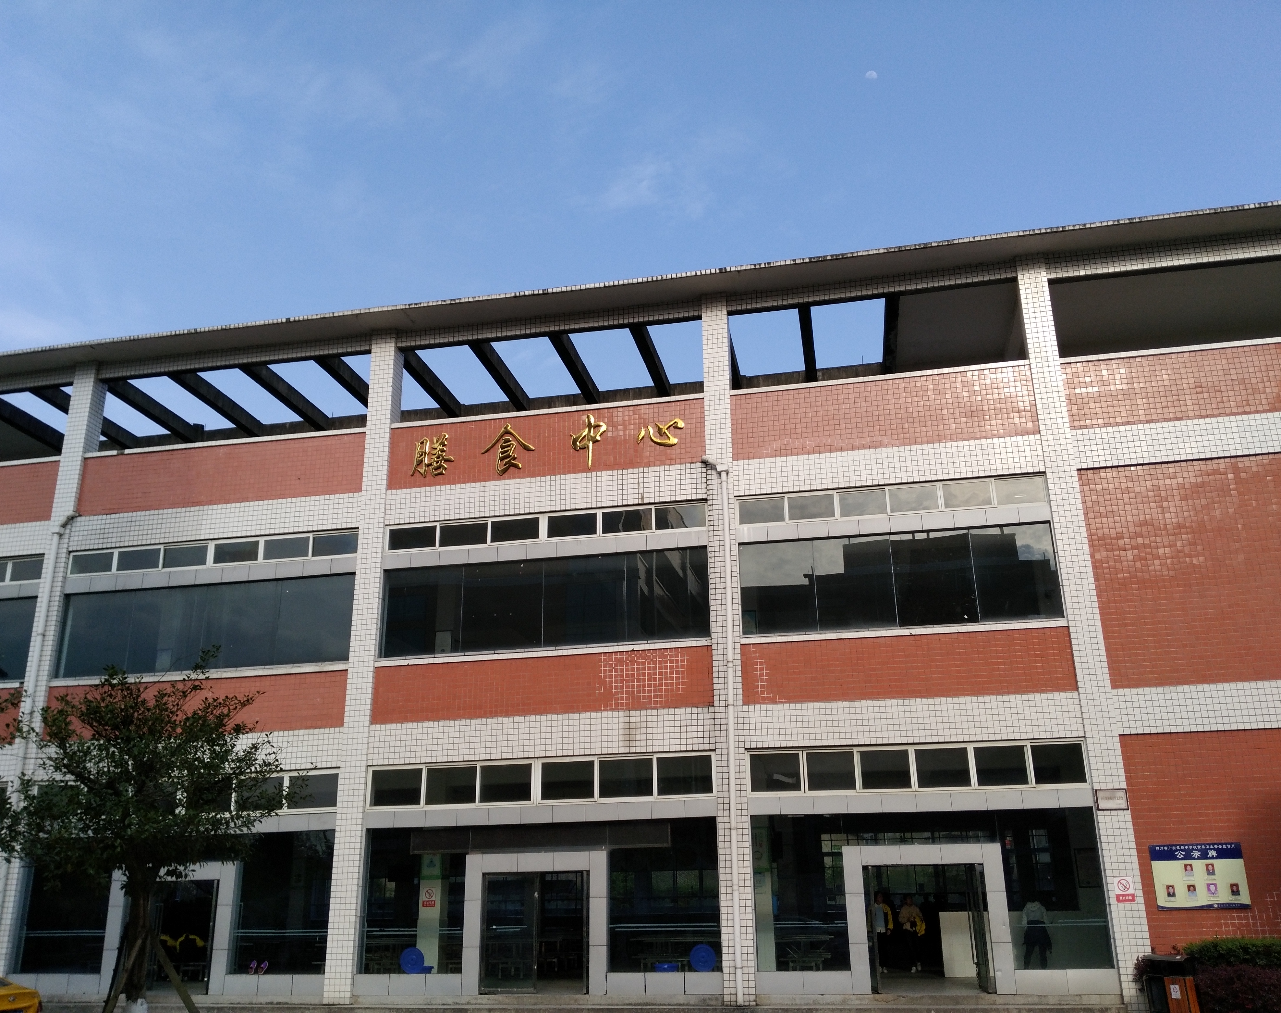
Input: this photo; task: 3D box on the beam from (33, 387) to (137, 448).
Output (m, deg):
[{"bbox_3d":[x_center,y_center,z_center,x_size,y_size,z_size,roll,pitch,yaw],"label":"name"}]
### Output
[{"bbox_3d":[-14.583,-2.422,28.782,0.322,0.354,4.264,-5,-19,10],"label":"beam"}]

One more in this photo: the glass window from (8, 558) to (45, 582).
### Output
[{"bbox_3d":[-13.957,1.438,24.808,0.830,0.513,0.080,-5,-19,10],"label":"glass window"}]

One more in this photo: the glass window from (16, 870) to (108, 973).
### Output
[{"bbox_3d":[-11.662,8.238,22.071,1.712,2.159,0.060,-5,-19,11],"label":"glass window"}]

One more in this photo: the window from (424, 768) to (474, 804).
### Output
[{"bbox_3d":[-3.722,5.472,21.400,1.040,0.730,0.100,-5,-19,10],"label":"window"}]

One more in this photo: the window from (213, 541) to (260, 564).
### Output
[{"bbox_3d":[-8.871,1.019,23.980,1.035,0.479,0.083,-5,-19,10],"label":"window"}]

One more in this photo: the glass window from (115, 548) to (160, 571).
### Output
[{"bbox_3d":[-11.214,1.199,24.341,1.060,0.485,0.100,-5,-19,11],"label":"glass window"}]

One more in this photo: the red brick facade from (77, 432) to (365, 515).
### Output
[{"bbox_3d":[-9.452,-0.686,24.595,6.930,1.380,0.200,-5,-19,10],"label":"red brick facade"}]

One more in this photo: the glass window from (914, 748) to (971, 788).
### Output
[{"bbox_3d":[5.468,4.729,19.747,0.947,0.694,0.083,-5,-19,10],"label":"glass window"}]

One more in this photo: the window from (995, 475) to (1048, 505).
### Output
[{"bbox_3d":[7.202,-0.308,20.642,0.886,0.487,0.080,-5,-19,11],"label":"window"}]

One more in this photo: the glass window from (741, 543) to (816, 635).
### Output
[{"bbox_3d":[2.660,1.589,21.461,1.365,1.809,0.083,-5,-19,10],"label":"glass window"}]

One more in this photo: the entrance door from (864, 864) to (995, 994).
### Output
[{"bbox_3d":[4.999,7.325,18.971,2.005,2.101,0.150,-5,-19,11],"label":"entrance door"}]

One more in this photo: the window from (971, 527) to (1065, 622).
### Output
[{"bbox_3d":[7.104,1.260,20.696,1.490,1.790,0.090,-5,-19,10],"label":"window"}]

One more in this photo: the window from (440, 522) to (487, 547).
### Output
[{"bbox_3d":[-3.733,0.587,22.937,1.009,0.478,0.100,-5,-19,11],"label":"window"}]

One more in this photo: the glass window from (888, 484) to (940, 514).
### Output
[{"bbox_3d":[5.244,-0.152,21.022,0.902,0.497,0.080,-5,-19,11],"label":"glass window"}]

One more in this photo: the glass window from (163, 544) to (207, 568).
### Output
[{"bbox_3d":[-10.053,1.094,24.095,1.042,0.482,0.080,-5,-19,10],"label":"glass window"}]

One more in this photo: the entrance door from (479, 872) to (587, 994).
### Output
[{"bbox_3d":[-1.953,7.804,20.016,1.989,2.067,0.100,-5,-19,11],"label":"entrance door"}]

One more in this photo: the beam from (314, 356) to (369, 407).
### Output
[{"bbox_3d":[-7.126,-3.012,27.423,0.322,0.354,4.264,-5,-19,10],"label":"beam"}]

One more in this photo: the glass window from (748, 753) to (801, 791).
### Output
[{"bbox_3d":[2.480,4.911,20.179,0.935,0.673,0.100,-5,-19,11],"label":"glass window"}]

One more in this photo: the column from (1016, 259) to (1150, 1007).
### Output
[{"bbox_3d":[8.178,1.648,20.402,0.567,14.082,0.562,-5,-19,10],"label":"column"}]

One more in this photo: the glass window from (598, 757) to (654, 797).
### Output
[{"bbox_3d":[-0.285,5.146,20.695,1.035,0.707,0.100,-5,-19,11],"label":"glass window"}]

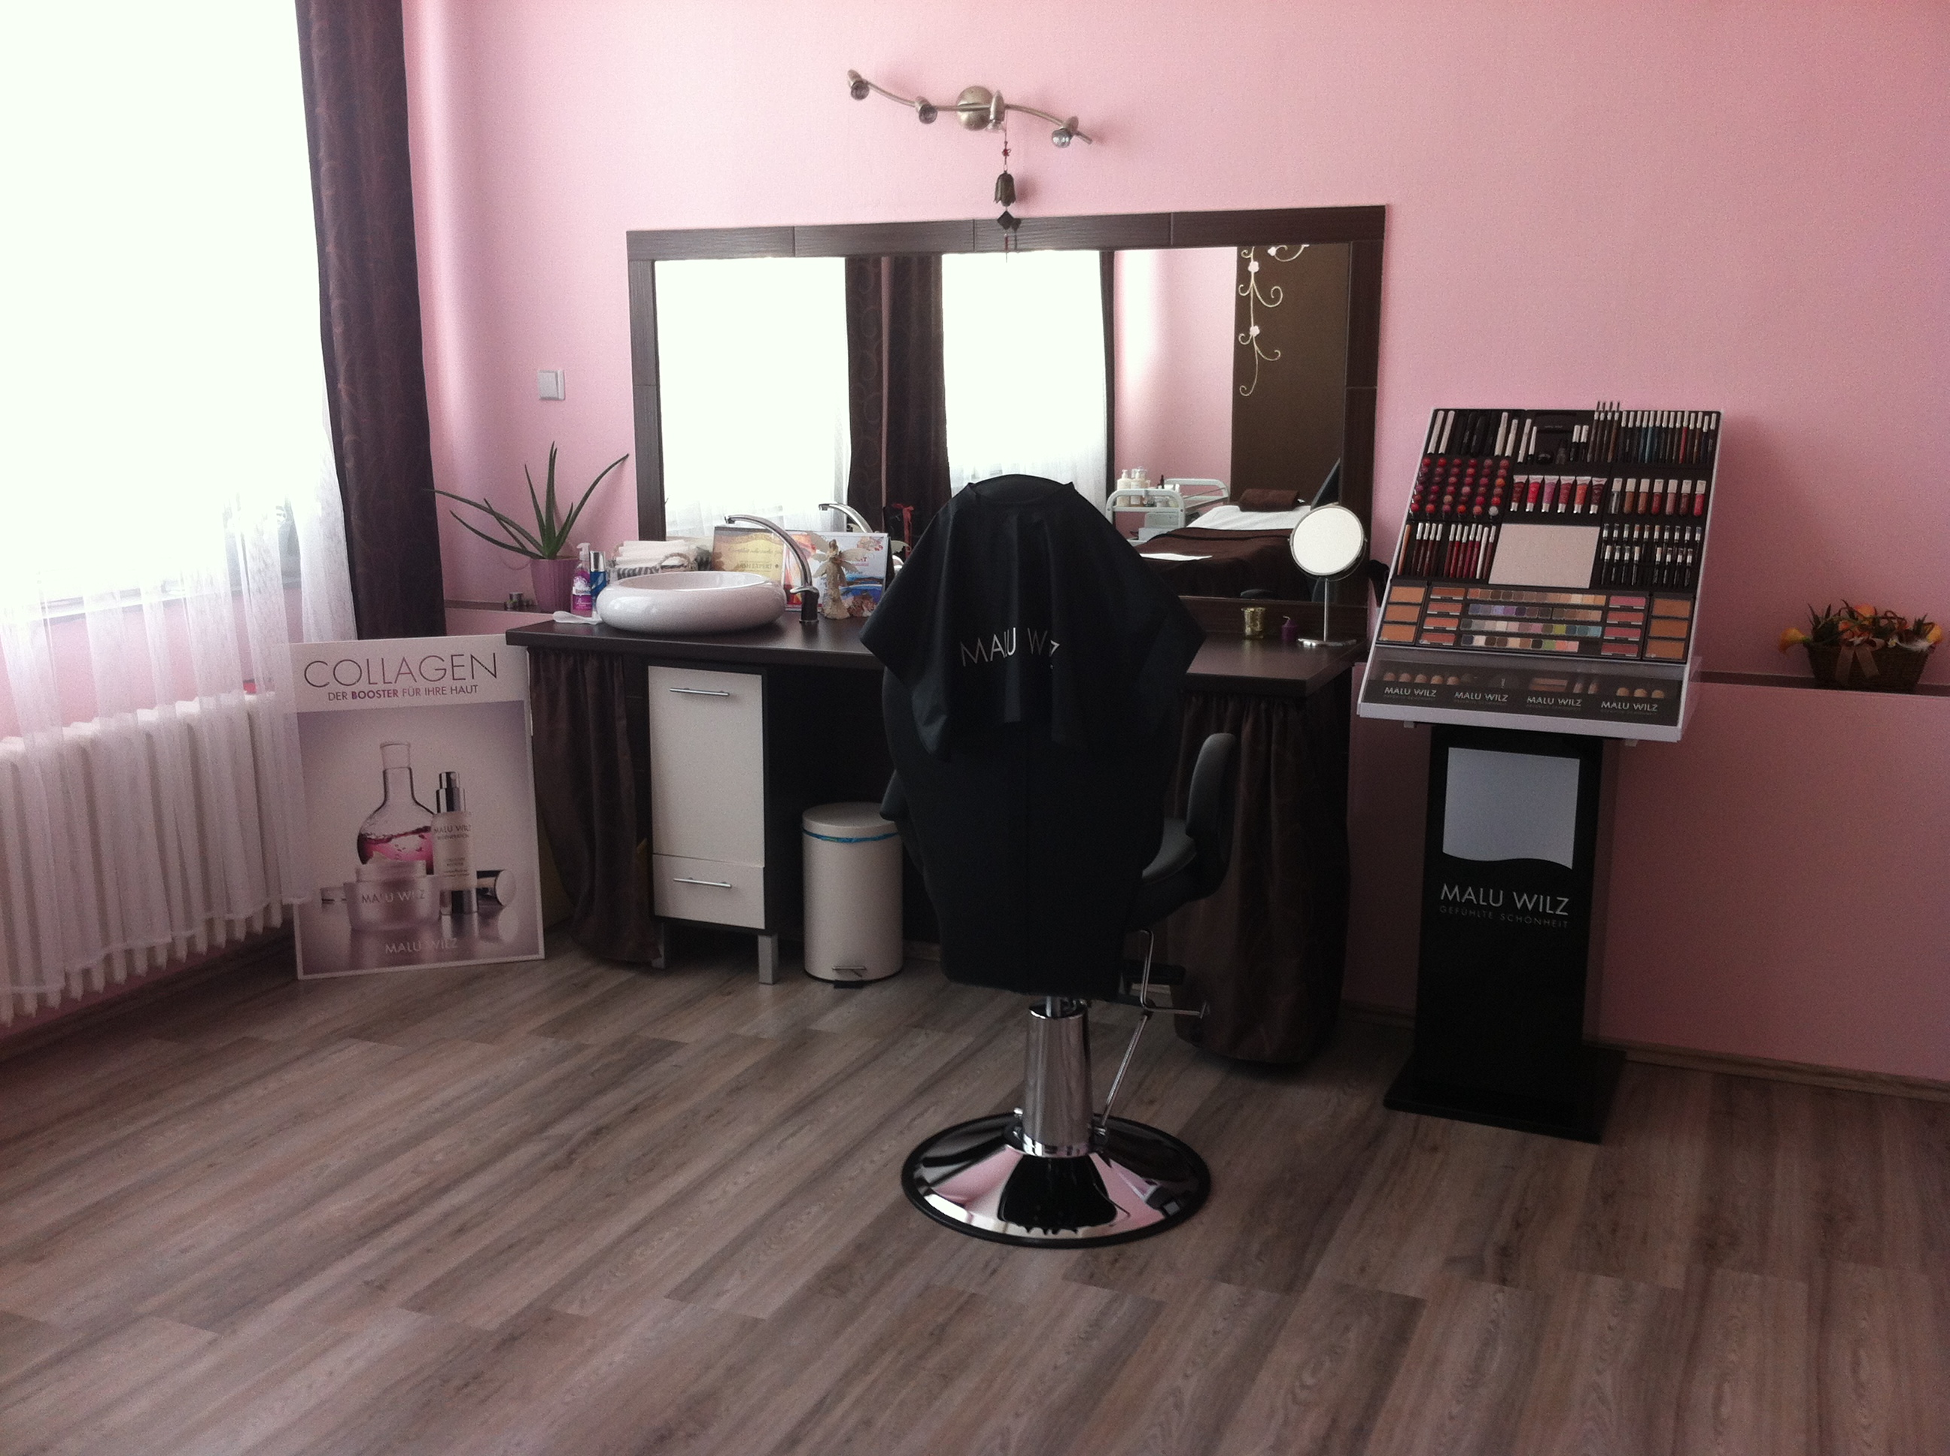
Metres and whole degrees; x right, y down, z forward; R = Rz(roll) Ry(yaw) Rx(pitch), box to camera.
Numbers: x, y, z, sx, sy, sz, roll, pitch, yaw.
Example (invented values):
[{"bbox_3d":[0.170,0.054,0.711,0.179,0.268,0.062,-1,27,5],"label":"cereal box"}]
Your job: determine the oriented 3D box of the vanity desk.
[{"bbox_3d":[-0.104,0.221,4.719,1.943,0.885,0.630,4,11,22],"label":"vanity desk"}]

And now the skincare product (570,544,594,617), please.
[{"bbox_3d":[-0.996,-0.369,4.960,0.053,0.186,0.045,-2,10,-11],"label":"skincare product"}]

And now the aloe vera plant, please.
[{"bbox_3d":[-1.171,-0.596,5.191,0.520,0.305,0.300,4,11,22],"label":"aloe vera plant"}]

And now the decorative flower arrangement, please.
[{"bbox_3d":[1.838,-0.173,4.101,0.295,0.180,0.170,4,11,22],"label":"decorative flower arrangement"}]

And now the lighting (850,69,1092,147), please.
[{"bbox_3d":[-0.013,-1.470,4.671,0.625,0.190,0.140,4,11,22],"label":"lighting"}]

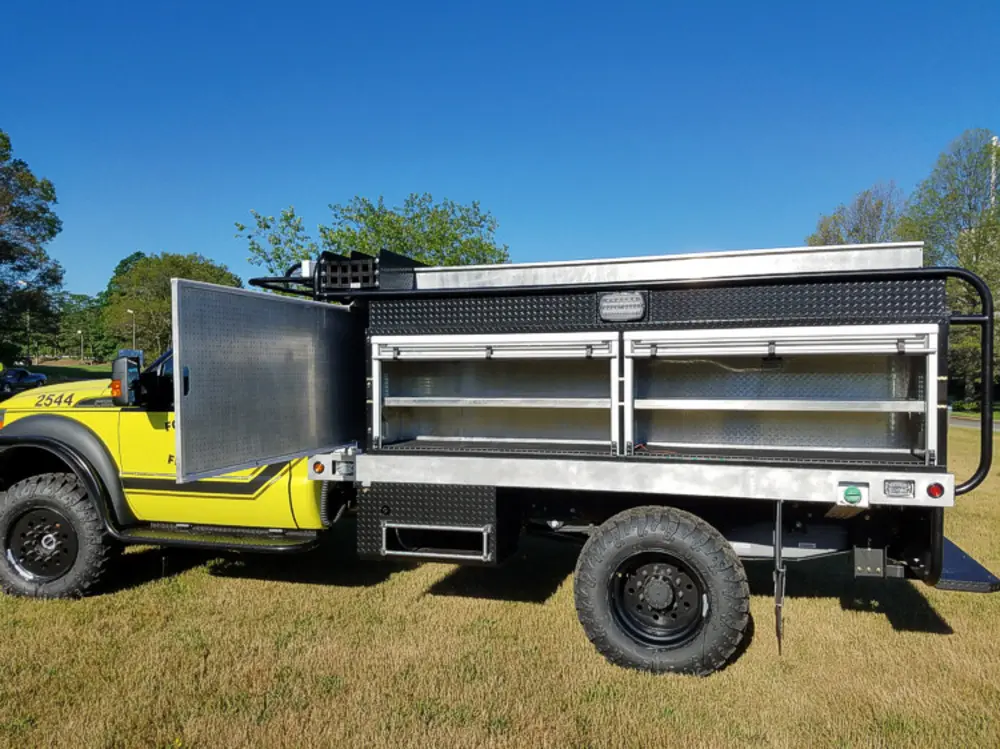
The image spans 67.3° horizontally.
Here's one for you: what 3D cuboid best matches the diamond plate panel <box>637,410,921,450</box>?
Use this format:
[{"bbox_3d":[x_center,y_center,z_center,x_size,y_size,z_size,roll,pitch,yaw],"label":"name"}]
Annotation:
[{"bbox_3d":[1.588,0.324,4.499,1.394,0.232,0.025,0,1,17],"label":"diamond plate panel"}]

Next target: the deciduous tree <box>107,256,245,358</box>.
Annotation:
[{"bbox_3d":[-32.620,-6.744,75.000,12.300,10.890,11.800,-1,1,-23],"label":"deciduous tree"}]

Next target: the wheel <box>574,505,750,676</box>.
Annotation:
[{"bbox_3d":[0.873,1.183,4.066,0.910,0.910,0.320,0,1,17],"label":"wheel"}]

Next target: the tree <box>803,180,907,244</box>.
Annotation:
[{"bbox_3d":[19.102,-4.724,40.000,6.200,11.010,6.200,0,1,26],"label":"tree"}]

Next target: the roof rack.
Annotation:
[{"bbox_3d":[0.525,-0.610,5.060,3.720,0.283,2.100,0,1,17],"label":"roof rack"}]

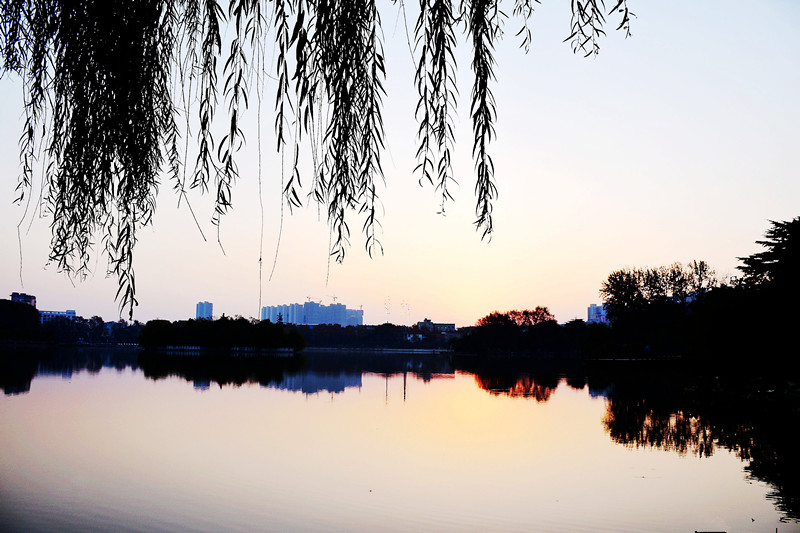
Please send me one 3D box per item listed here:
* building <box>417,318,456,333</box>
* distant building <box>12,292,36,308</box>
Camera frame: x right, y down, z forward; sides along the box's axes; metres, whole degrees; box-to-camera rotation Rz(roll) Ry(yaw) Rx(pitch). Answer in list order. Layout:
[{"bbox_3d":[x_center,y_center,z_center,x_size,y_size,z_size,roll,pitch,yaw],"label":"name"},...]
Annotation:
[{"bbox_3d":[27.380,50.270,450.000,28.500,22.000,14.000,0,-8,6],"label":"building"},{"bbox_3d":[-220.280,30.640,350.000,11.000,29.000,12.000,5,-9,-27],"label":"distant building"}]

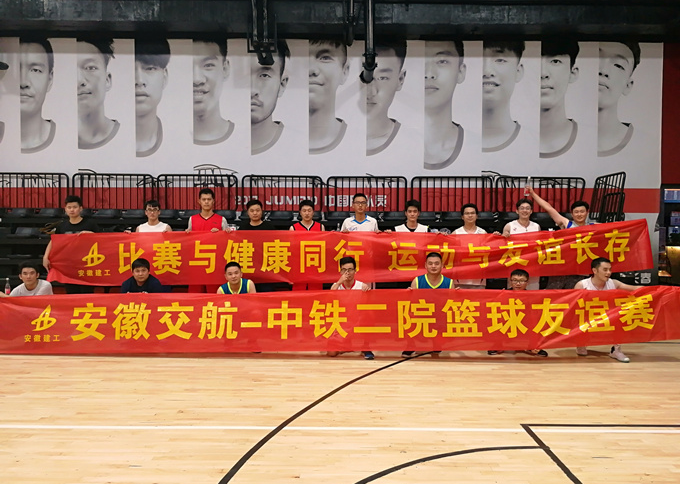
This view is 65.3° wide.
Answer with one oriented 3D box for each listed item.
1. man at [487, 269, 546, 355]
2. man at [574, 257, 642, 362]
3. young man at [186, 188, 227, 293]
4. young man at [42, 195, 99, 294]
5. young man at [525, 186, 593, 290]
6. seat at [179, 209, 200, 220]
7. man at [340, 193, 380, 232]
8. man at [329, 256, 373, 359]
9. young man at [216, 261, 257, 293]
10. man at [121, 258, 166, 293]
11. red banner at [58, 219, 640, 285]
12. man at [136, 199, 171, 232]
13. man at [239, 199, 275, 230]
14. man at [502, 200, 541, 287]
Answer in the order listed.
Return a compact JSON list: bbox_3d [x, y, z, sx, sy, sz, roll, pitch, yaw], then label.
[{"bbox_3d":[2.019,0.773,6.000,0.640,0.942,0.620,0,1,6],"label":"man"},{"bbox_3d":[2.968,0.723,5.929,0.800,1.091,0.700,0,2,-15],"label":"man"},{"bbox_3d":[-1.636,0.277,6.500,0.540,1.890,0.360,0,1,-5],"label":"young man"},{"bbox_3d":[-3.240,0.328,6.400,0.640,1.778,0.380,0,1,-12],"label":"young man"},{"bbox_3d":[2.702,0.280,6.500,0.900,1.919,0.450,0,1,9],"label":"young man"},{"bbox_3d":[-2.469,-0.467,9.000,0.430,0.240,0.380,0,1,0],"label":"seat"},{"bbox_3d":[0.243,0.325,6.515,0.580,1.837,0.380,0,2,0],"label":"man"},{"bbox_3d":[0.116,0.694,5.880,0.560,1.088,0.620,0,1,0],"label":"man"},{"bbox_3d":[-1.184,0.742,6.080,0.620,1.028,0.720,0,2,0],"label":"young man"},{"bbox_3d":[-2.258,0.720,6.079,0.640,1.068,0.740,0,2,0],"label":"man"},{"bbox_3d":[0.136,0.122,6.258,7.129,0.767,0.220,0,2,0],"label":"red banner"},{"bbox_3d":[-2.286,0.349,6.500,0.550,1.740,0.360,0,1,-7],"label":"man"},{"bbox_3d":[-1.015,0.363,6.467,0.580,1.759,0.380,0,2,0],"label":"man"},{"bbox_3d":[2.224,0.346,6.500,0.550,1.783,0.370,0,1,6],"label":"man"}]

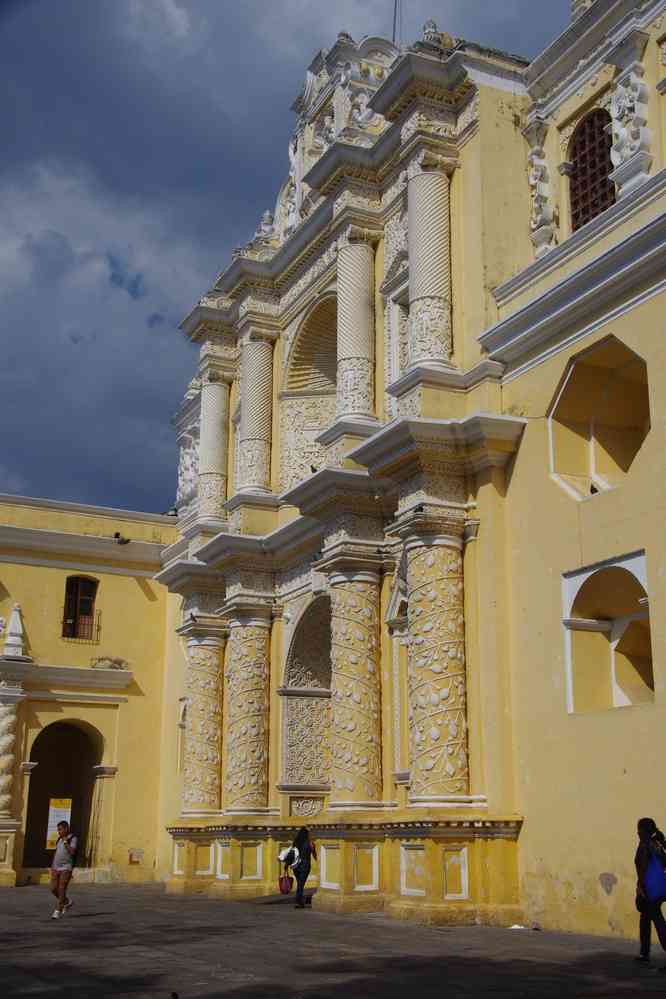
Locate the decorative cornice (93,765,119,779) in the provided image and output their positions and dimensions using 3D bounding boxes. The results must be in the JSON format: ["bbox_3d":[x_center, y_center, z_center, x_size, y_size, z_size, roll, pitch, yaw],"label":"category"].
[{"bbox_3d":[-6.896,8.364,36.409,0.510,0.343,1.056,8,-18,-24],"label":"decorative cornice"}]

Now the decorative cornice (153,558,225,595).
[{"bbox_3d":[-4.133,2.382,33.992,1.399,0.669,2.413,8,-17,-24],"label":"decorative cornice"}]

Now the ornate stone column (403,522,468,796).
[{"bbox_3d":[1.830,2.903,21.151,1.056,4.787,1.056,0,-16,0],"label":"ornate stone column"}]

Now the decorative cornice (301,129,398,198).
[{"bbox_3d":[0.499,-7.212,26.023,1.144,0.686,3.080,8,-18,-24],"label":"decorative cornice"}]

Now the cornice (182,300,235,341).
[{"bbox_3d":[-3.924,-5.215,37.186,1.166,0.811,1.977,8,-17,-24],"label":"cornice"}]

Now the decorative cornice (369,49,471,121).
[{"bbox_3d":[1.733,-8.501,25.508,1.136,0.862,2.383,8,-17,-24],"label":"decorative cornice"}]

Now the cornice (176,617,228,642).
[{"bbox_3d":[-3.688,3.814,33.811,1.186,0.659,1.500,8,-17,-24],"label":"cornice"}]

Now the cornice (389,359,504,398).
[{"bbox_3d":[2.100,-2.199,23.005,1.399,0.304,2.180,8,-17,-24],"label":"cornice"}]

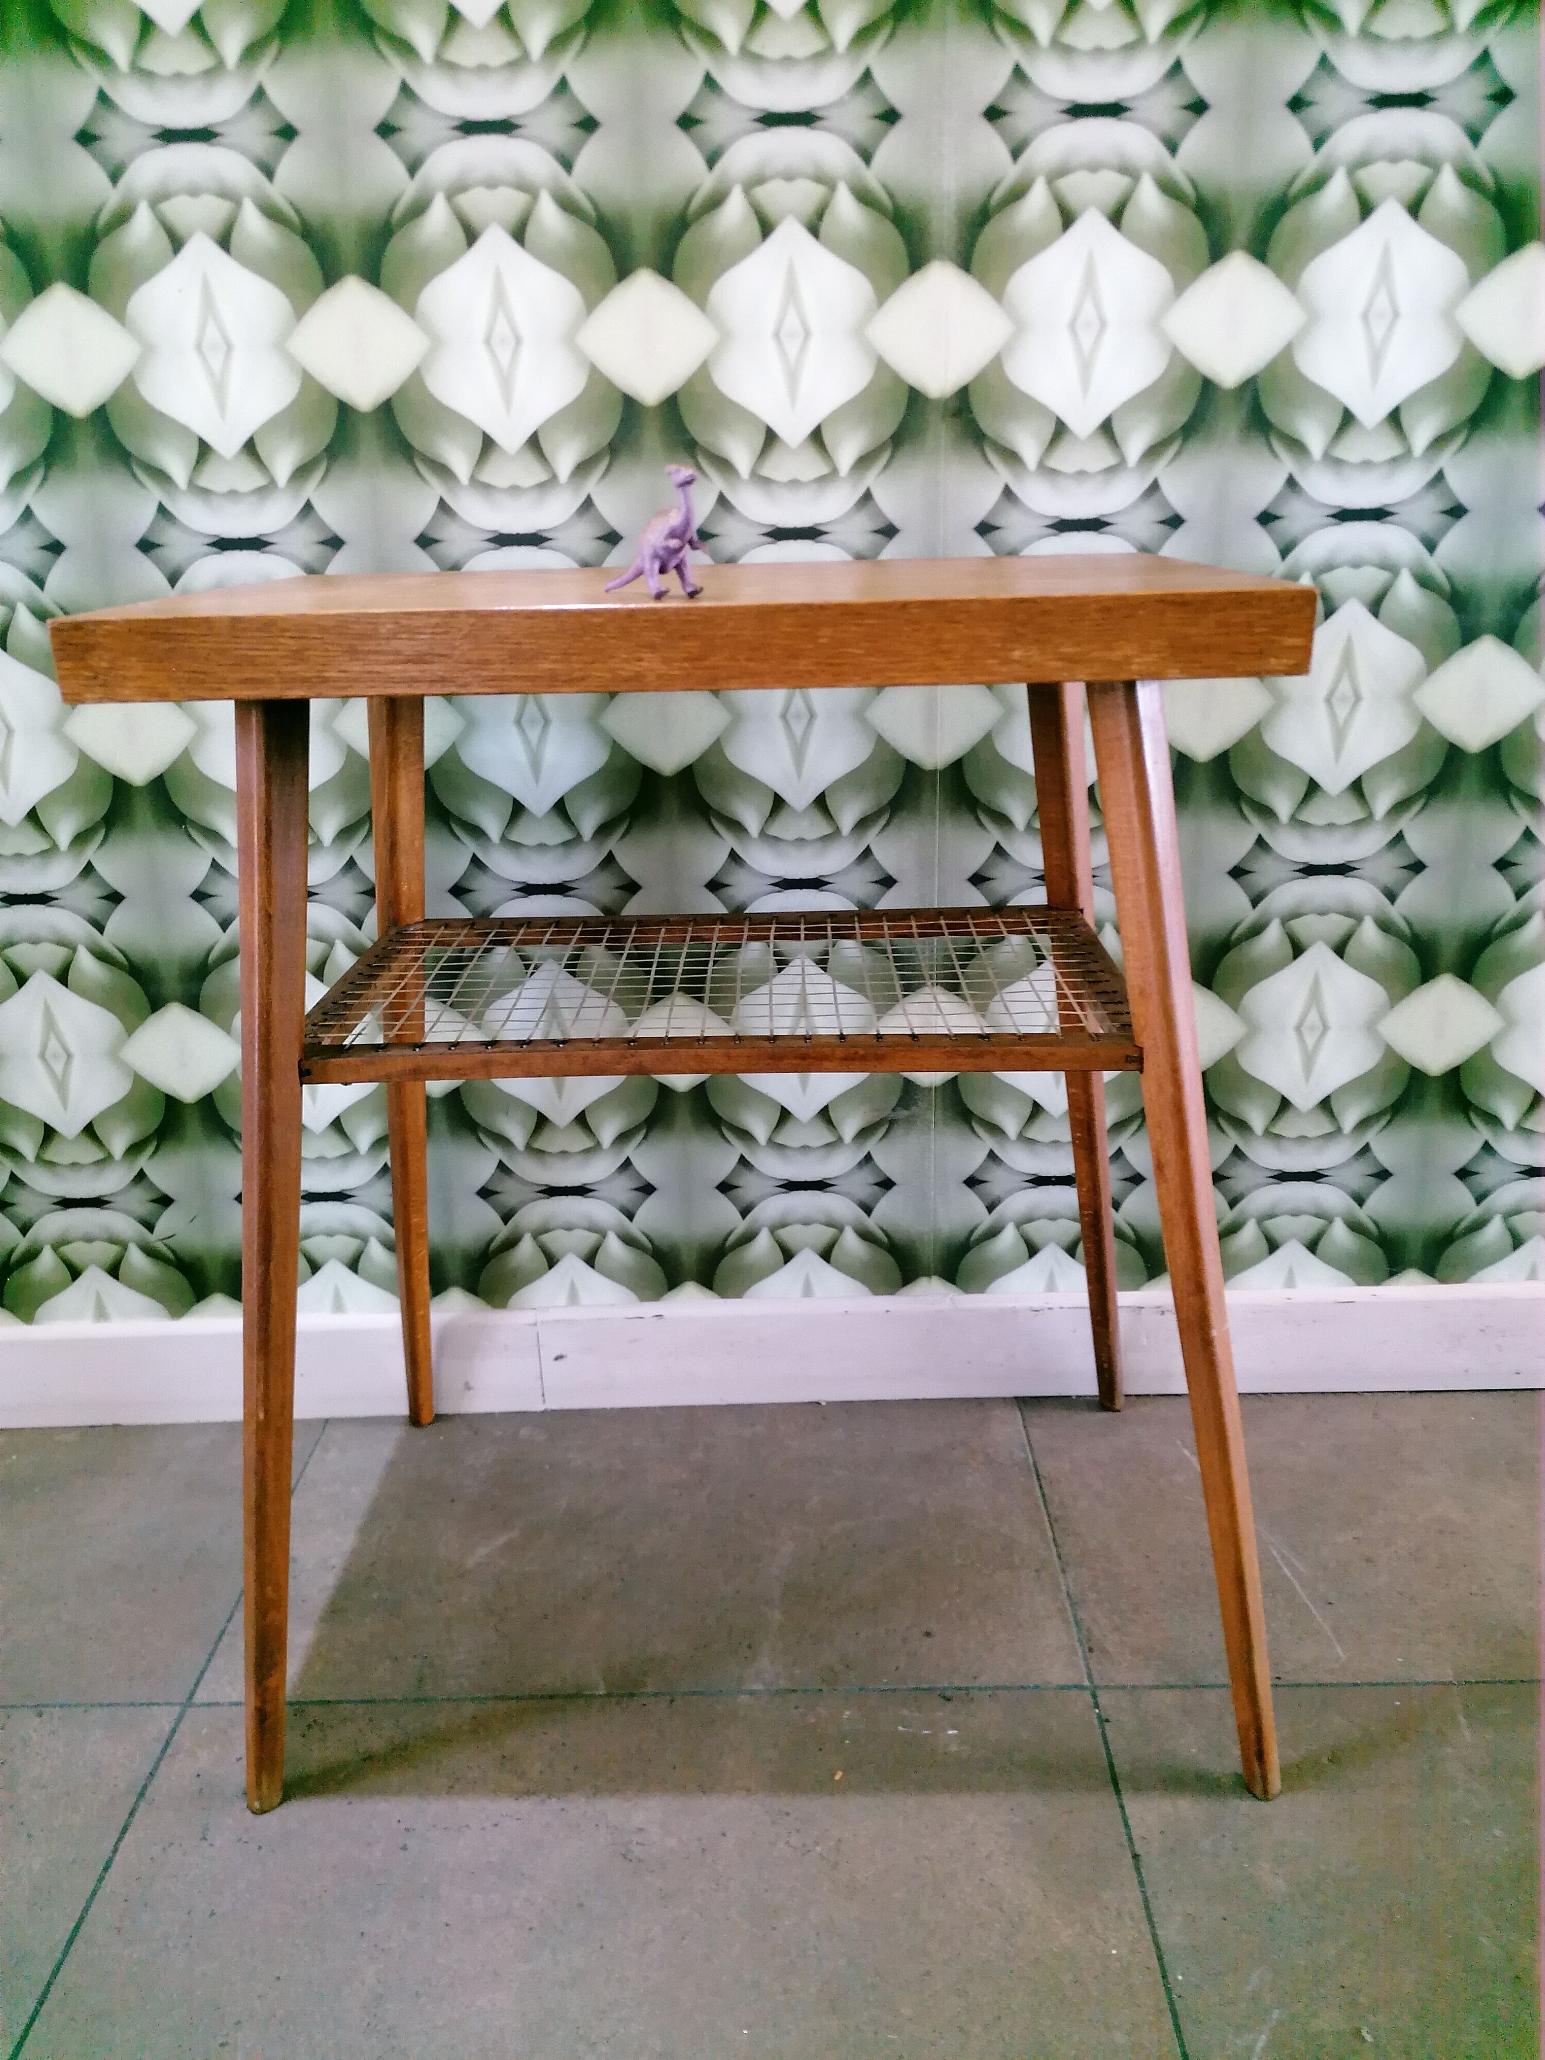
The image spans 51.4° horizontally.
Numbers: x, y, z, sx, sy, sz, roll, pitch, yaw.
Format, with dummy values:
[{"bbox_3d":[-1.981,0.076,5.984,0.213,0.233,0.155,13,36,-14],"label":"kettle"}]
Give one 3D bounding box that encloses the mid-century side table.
[{"bbox_3d":[-0.022,0.066,1.058,0.618,0.697,0.436,-1,19,1],"label":"mid-century side table"}]

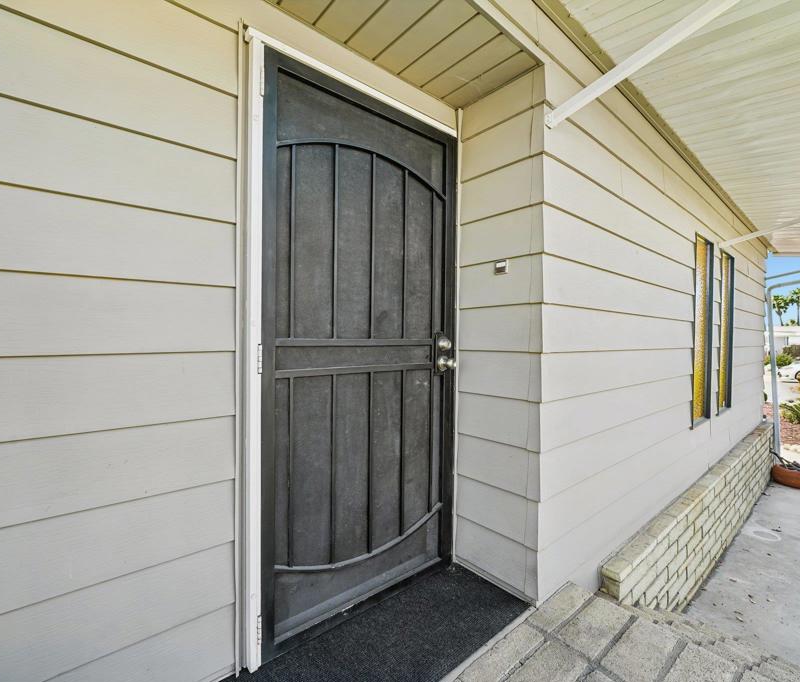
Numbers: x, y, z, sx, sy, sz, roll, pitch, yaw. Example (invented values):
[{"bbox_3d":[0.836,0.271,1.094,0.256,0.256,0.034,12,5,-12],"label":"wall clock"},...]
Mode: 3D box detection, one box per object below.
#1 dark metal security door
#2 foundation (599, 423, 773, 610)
[{"bbox_3d":[-0.099,0.049,1.511,0.920,2.030,0.045,0,1,-39],"label":"dark metal security door"},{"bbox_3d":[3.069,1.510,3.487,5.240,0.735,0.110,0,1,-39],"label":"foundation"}]

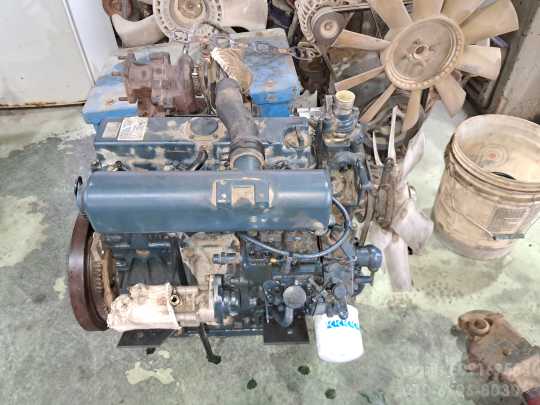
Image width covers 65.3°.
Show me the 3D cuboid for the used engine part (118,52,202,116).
[{"bbox_3d":[-0.211,-0.223,0.810,0.165,0.120,0.110,0,44,0],"label":"used engine part"}]

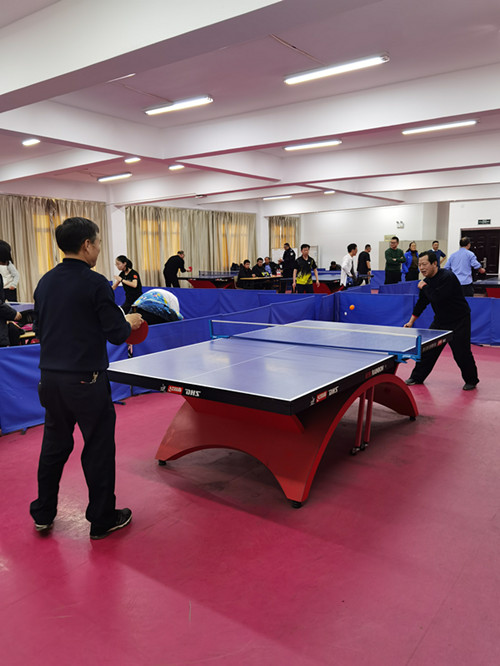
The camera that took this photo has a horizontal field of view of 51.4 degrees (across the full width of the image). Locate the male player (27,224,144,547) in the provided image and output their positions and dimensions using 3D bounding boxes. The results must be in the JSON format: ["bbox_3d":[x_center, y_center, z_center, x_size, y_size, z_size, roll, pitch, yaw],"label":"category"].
[{"bbox_3d":[-0.845,0.240,2.778,0.520,1.670,0.500,4,10,31],"label":"male player"}]

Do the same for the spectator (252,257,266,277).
[{"bbox_3d":[0.265,-1.412,14.500,0.700,1.300,0.520,7,12,42],"label":"spectator"}]

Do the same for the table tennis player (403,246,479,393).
[{"bbox_3d":[2.097,-0.152,5.633,0.650,1.470,0.650,7,12,42],"label":"table tennis player"}]

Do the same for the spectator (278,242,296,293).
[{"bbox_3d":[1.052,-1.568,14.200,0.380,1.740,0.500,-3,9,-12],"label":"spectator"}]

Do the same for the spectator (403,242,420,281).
[{"bbox_3d":[3.636,-1.215,11.700,0.460,1.630,0.330,-2,9,-6],"label":"spectator"}]

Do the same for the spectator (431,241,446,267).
[{"bbox_3d":[4.378,-1.290,12.200,0.500,1.700,0.330,2,9,18],"label":"spectator"}]

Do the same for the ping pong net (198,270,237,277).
[{"bbox_3d":[-0.872,-1.847,16.300,1.830,0.160,0.050,5,11,36],"label":"ping pong net"}]

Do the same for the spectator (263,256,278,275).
[{"bbox_3d":[0.563,-1.507,15.000,0.520,1.300,0.700,-7,11,-37],"label":"spectator"}]

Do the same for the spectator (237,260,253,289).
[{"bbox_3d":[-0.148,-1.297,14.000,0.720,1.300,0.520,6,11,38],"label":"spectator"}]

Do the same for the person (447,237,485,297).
[{"bbox_3d":[4.022,-0.922,9.700,0.620,1.700,0.450,4,10,30],"label":"person"}]

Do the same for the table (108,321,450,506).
[{"bbox_3d":[0.404,0.456,4.088,1.580,0.800,2.740,5,11,36],"label":"table"}]

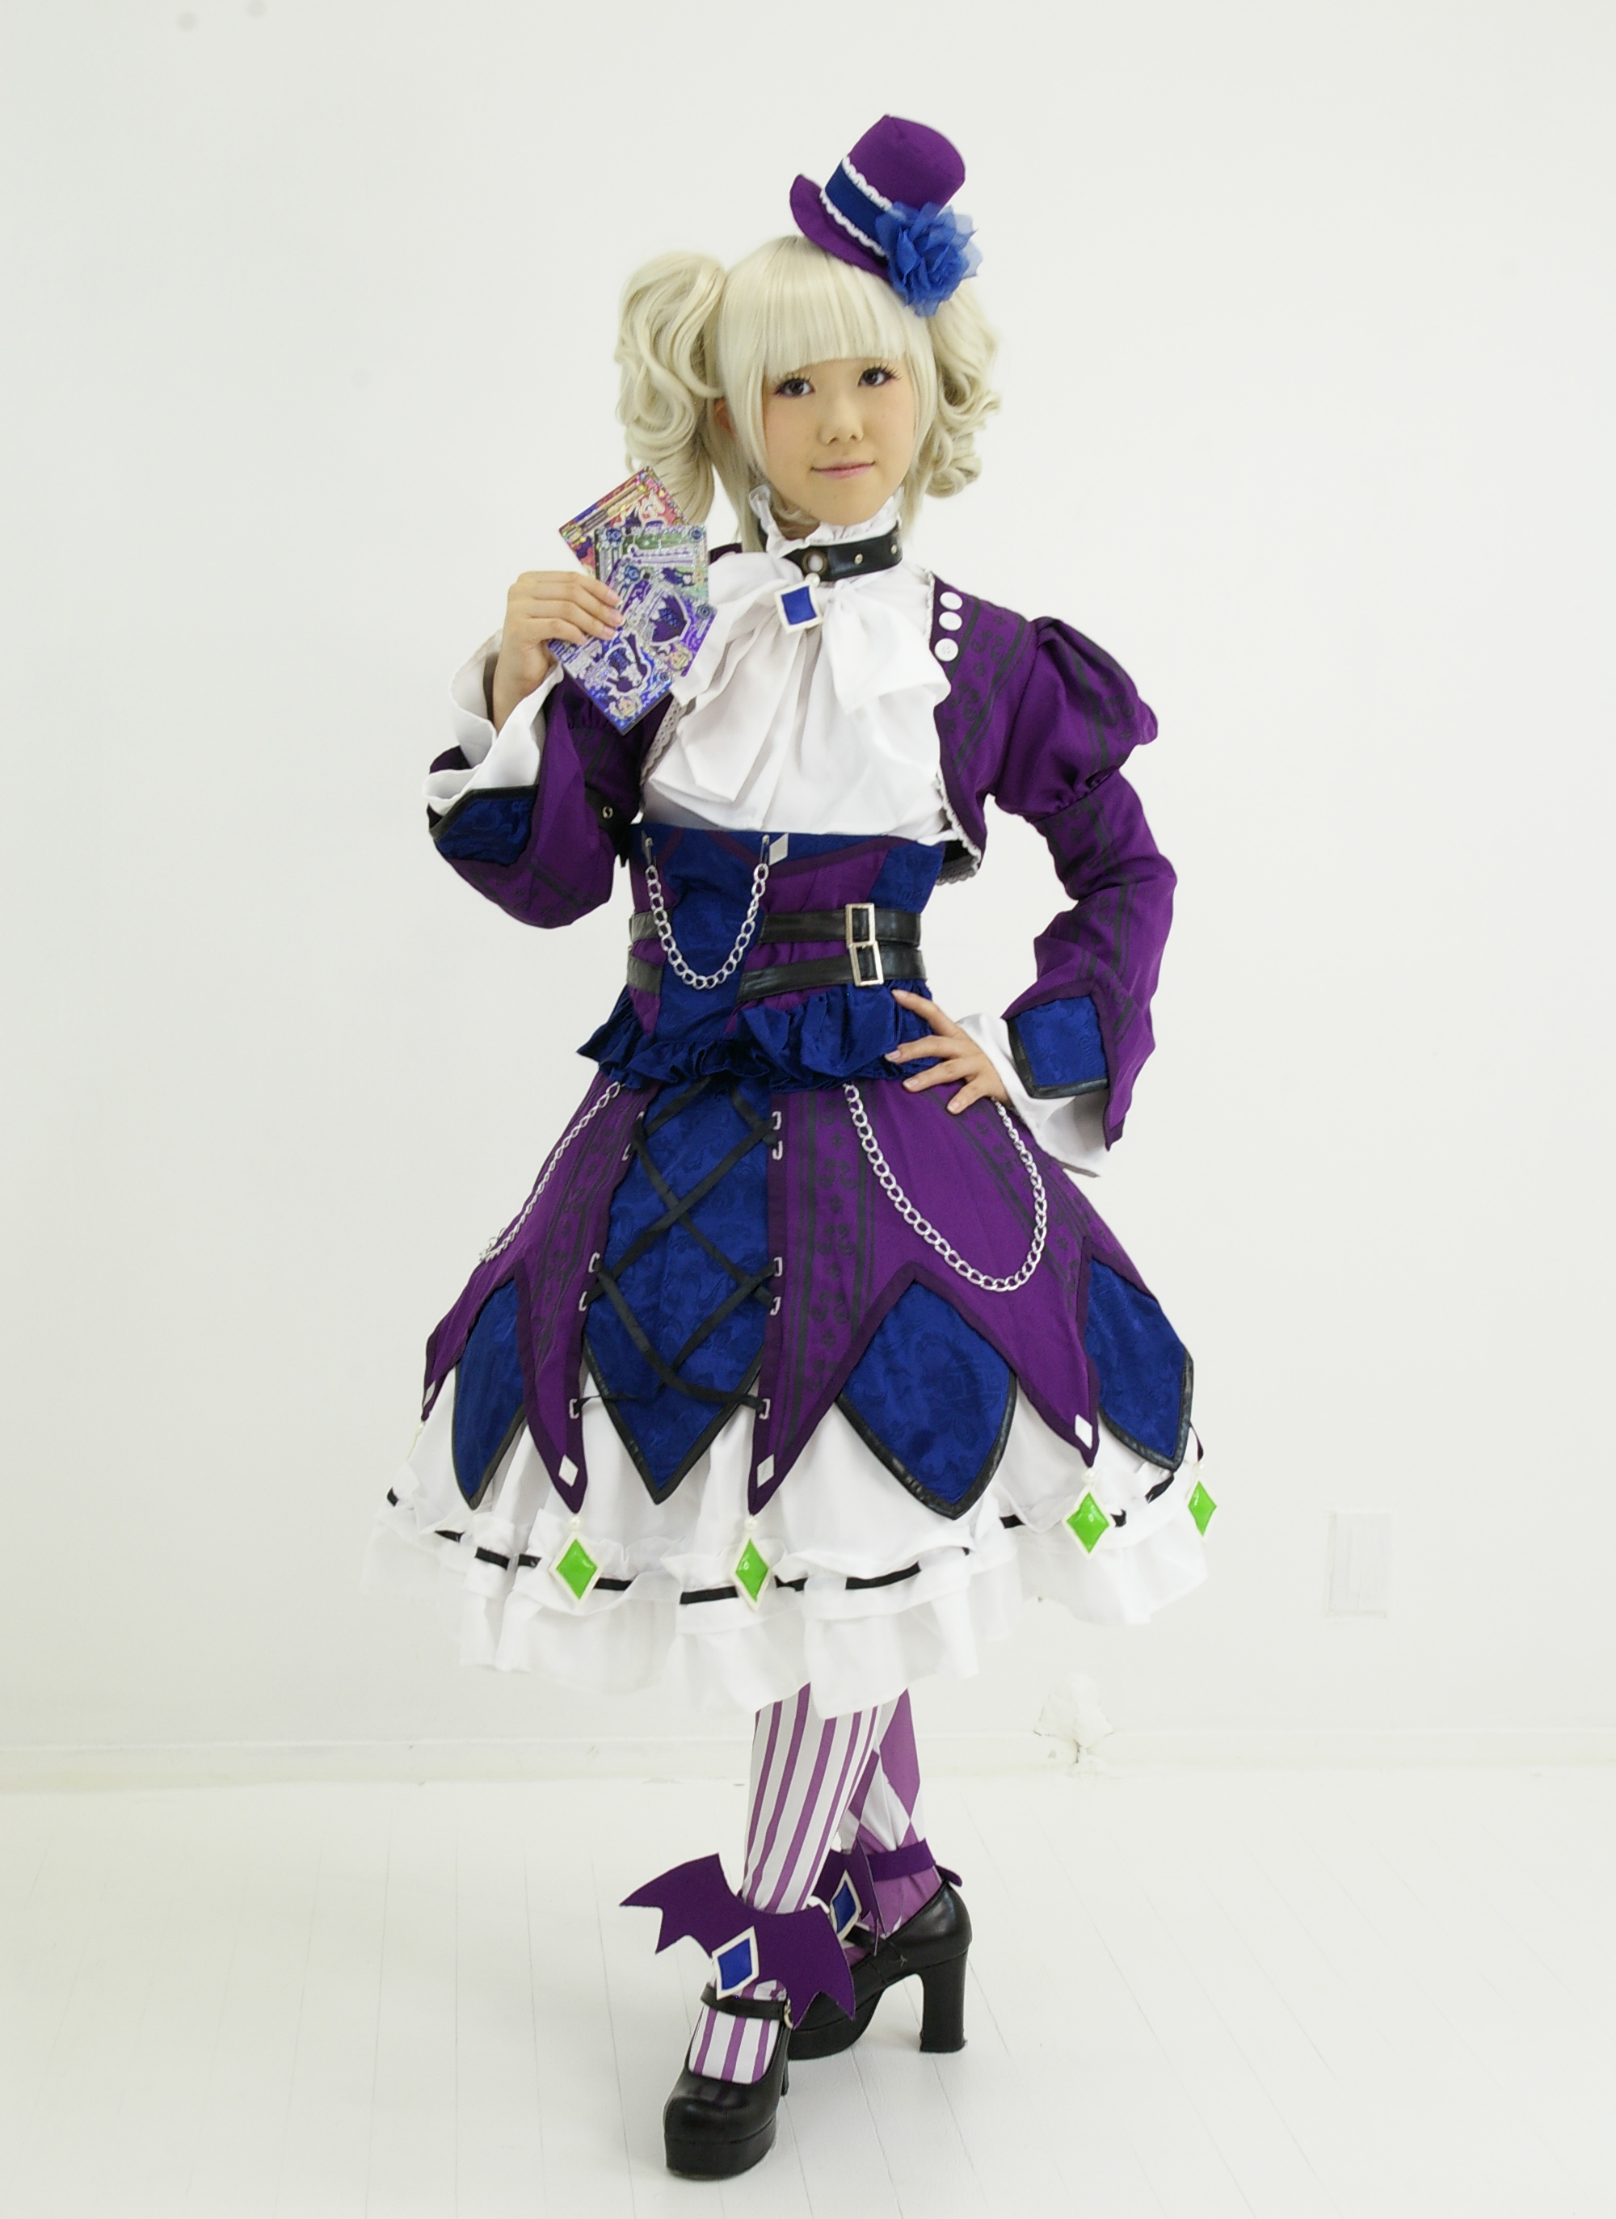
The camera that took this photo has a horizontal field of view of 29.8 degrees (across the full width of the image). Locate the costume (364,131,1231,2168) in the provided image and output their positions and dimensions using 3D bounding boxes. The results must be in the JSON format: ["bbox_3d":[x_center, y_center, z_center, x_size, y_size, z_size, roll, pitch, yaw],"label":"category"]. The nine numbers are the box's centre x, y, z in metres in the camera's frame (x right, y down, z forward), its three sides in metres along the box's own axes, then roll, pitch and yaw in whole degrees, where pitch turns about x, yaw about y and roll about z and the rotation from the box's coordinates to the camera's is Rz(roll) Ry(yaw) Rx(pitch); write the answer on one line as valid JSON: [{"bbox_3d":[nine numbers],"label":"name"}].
[{"bbox_3d":[-0.014,0.023,2.523,0.700,1.650,0.640,4,7,20],"label":"costume"}]

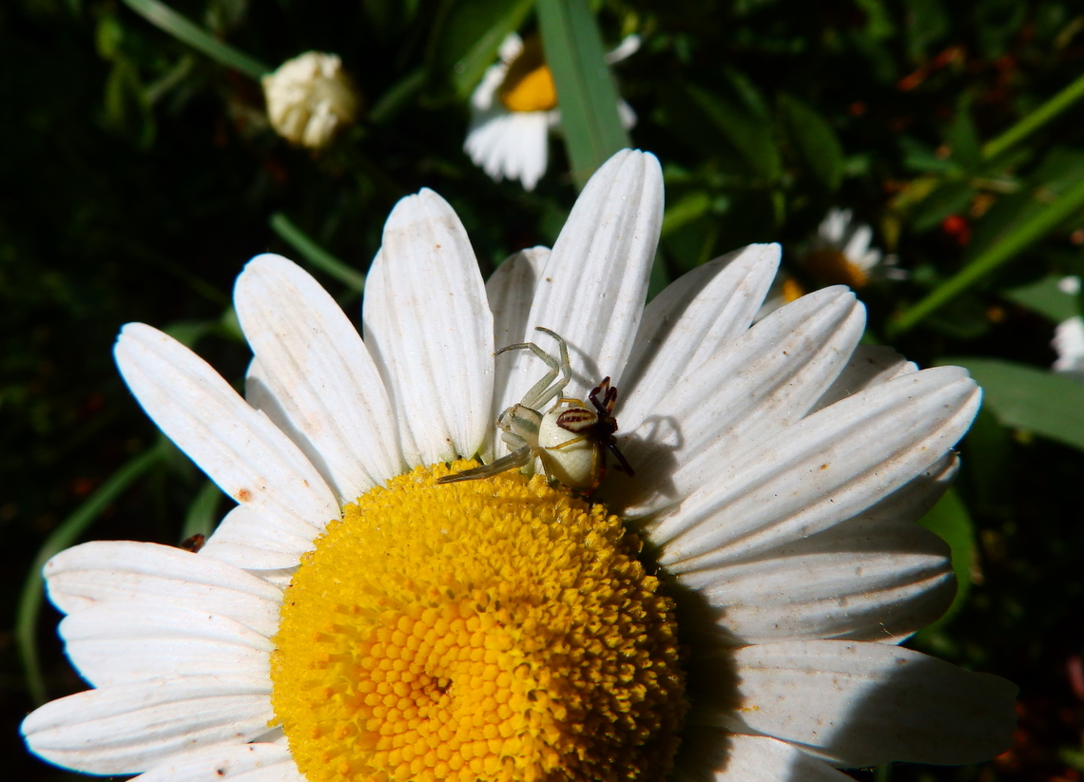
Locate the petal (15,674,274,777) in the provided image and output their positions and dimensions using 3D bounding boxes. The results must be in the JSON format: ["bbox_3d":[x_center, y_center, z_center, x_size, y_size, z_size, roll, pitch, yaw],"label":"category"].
[{"bbox_3d":[-0.024,0.020,0.060,0.017,0.005,0.003,-10,-3,13],"label":"petal"}]

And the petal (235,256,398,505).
[{"bbox_3d":[-0.013,-0.001,0.056,0.006,0.002,0.016,-32,77,6],"label":"petal"}]

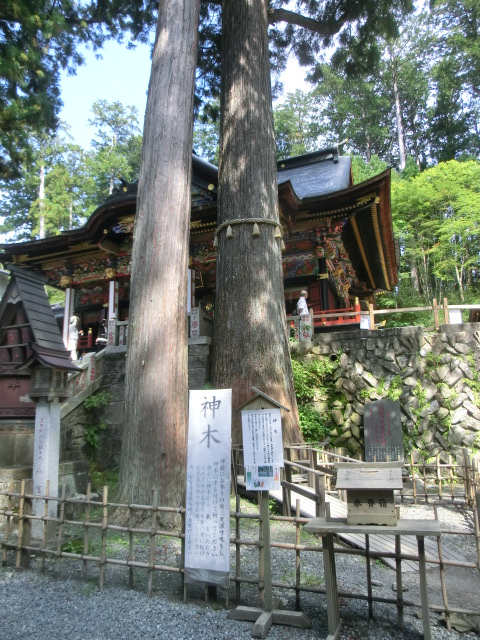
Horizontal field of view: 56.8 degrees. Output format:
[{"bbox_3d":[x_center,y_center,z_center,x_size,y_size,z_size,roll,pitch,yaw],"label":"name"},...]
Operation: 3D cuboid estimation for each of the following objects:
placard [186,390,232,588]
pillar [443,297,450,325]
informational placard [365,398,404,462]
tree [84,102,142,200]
[{"bbox_3d":[-0.240,1.258,3.389,0.335,1.445,0.040,-3,-10,17],"label":"placard"},{"bbox_3d":[4.637,-0.159,9.963,0.100,0.753,0.100,-3,-10,20],"label":"pillar"},{"bbox_3d":[2.359,1.927,7.282,0.640,1.259,0.150,0,-10,2],"label":"informational placard"},{"bbox_3d":[-11.117,-7.612,37.774,5.200,24.485,5.200,0,-9,0],"label":"tree"}]

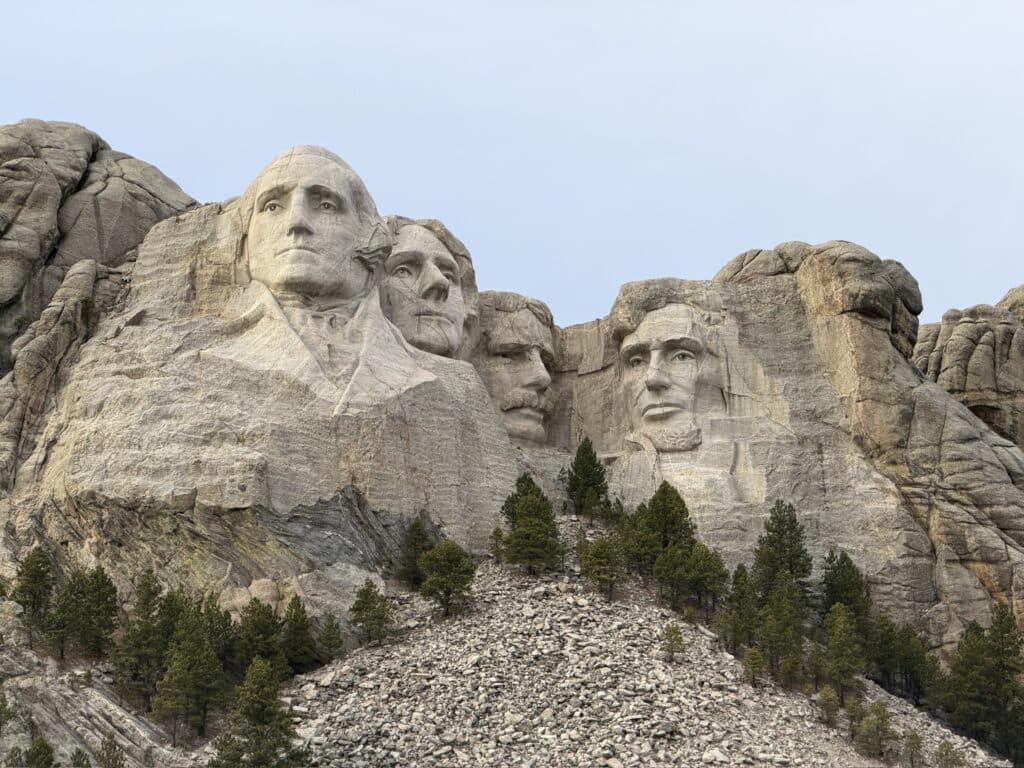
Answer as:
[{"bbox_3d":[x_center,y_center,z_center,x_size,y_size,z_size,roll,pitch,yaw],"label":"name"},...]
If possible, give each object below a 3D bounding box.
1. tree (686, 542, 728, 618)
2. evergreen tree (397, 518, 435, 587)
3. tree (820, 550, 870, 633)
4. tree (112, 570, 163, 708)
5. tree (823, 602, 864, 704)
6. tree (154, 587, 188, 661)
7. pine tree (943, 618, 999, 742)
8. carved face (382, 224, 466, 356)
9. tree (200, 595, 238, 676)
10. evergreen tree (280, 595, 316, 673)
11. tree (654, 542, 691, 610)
[{"bbox_3d":[22.007,22.120,333.000,4.728,8.726,4.728,0,-16,0],"label":"tree"},{"bbox_3d":[-10.783,19.138,334.000,4.516,8.522,4.516,0,-16,0],"label":"evergreen tree"},{"bbox_3d":[37.430,23.580,333.270,5.610,9.840,5.610,0,-15,0],"label":"tree"},{"bbox_3d":[-38.890,26.720,309.890,5.410,14.630,5.410,0,-15,0],"label":"tree"},{"bbox_3d":[35.968,29.261,320.000,4.760,11.475,4.760,0,-16,0],"label":"tree"},{"bbox_3d":[-35.820,25.950,314.170,4.020,9.040,4.020,0,-15,0],"label":"tree"},{"bbox_3d":[49.080,31.920,317.710,6.200,13.210,6.200,0,-15,0],"label":"pine tree"},{"bbox_3d":[-10.826,-11.692,366.000,10.000,16.000,7.500,9,-18,-29],"label":"carved face"},{"bbox_3d":[-31.050,26.780,315.200,4.030,9.280,4.030,0,-15,0],"label":"tree"},{"bbox_3d":[-22.840,27.060,319.090,4.080,8.410,4.080,0,-15,0],"label":"evergreen tree"},{"bbox_3d":[18.176,21.573,335.000,4.530,7.855,4.530,0,-16,0],"label":"tree"}]

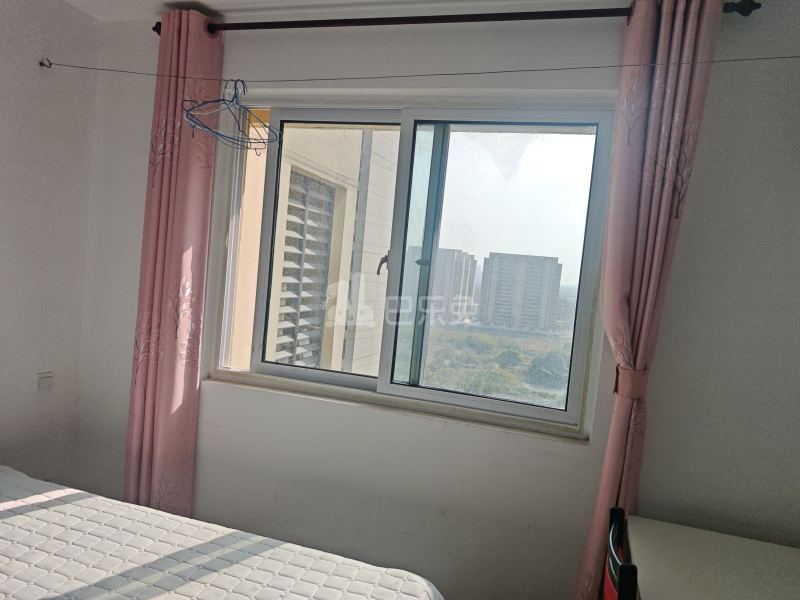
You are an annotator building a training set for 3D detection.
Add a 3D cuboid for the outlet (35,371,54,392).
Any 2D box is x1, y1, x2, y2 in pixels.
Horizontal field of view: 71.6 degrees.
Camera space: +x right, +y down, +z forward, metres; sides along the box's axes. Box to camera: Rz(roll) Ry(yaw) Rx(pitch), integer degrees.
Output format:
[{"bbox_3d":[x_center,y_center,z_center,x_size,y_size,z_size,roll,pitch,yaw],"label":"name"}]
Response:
[{"bbox_3d":[-1.626,0.374,2.549,0.013,0.092,0.092,6,4,16],"label":"outlet"}]

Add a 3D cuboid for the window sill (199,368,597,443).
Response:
[{"bbox_3d":[-0.078,0.424,2.341,1.666,0.045,0.130,6,4,16],"label":"window sill"}]

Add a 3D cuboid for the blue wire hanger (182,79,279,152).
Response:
[{"bbox_3d":[-0.649,-0.756,2.189,0.110,0.225,0.430,7,3,31],"label":"blue wire hanger"}]

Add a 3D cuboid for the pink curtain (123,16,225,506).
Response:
[{"bbox_3d":[-0.999,-0.006,2.437,0.290,2.460,0.130,6,4,16],"label":"pink curtain"}]

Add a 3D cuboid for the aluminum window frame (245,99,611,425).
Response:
[{"bbox_3d":[0.007,-0.200,2.498,1.652,1.282,0.090,6,3,15],"label":"aluminum window frame"}]

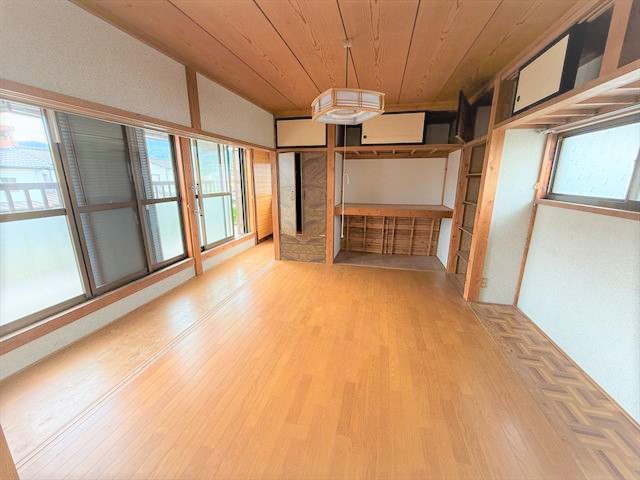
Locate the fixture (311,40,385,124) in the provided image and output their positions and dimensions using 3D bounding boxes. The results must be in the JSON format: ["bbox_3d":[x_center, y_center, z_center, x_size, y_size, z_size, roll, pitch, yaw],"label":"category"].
[{"bbox_3d":[0.203,-1.174,1.903,0.415,0.510,0.415,-5,15,-21],"label":"fixture"}]

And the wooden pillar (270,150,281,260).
[{"bbox_3d":[-0.718,-0.521,4.298,0.075,1.790,0.085,3,14,13],"label":"wooden pillar"}]

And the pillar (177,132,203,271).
[{"bbox_3d":[-1.789,-0.422,3.563,0.110,1.940,0.135,3,14,13],"label":"pillar"}]

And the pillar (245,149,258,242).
[{"bbox_3d":[-1.374,-0.832,5.290,0.100,1.920,0.105,3,14,13],"label":"pillar"}]

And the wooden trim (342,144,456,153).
[{"bbox_3d":[1.064,-1.280,3.607,1.679,0.062,0.077,3,14,12],"label":"wooden trim"}]

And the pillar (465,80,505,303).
[{"bbox_3d":[1.758,-0.431,2.737,0.111,2.311,0.119,3,14,12],"label":"pillar"}]

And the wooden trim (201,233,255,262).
[{"bbox_3d":[-1.578,0.090,4.611,0.090,0.088,1.660,3,14,13],"label":"wooden trim"}]

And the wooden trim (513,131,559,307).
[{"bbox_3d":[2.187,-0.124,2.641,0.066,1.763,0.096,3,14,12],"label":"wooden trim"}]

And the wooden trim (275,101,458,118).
[{"bbox_3d":[0.598,-1.784,3.571,2.613,0.105,0.084,3,14,12],"label":"wooden trim"}]

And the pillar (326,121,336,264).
[{"bbox_3d":[0.179,-0.729,4.040,0.112,2.310,0.110,3,14,13],"label":"pillar"}]

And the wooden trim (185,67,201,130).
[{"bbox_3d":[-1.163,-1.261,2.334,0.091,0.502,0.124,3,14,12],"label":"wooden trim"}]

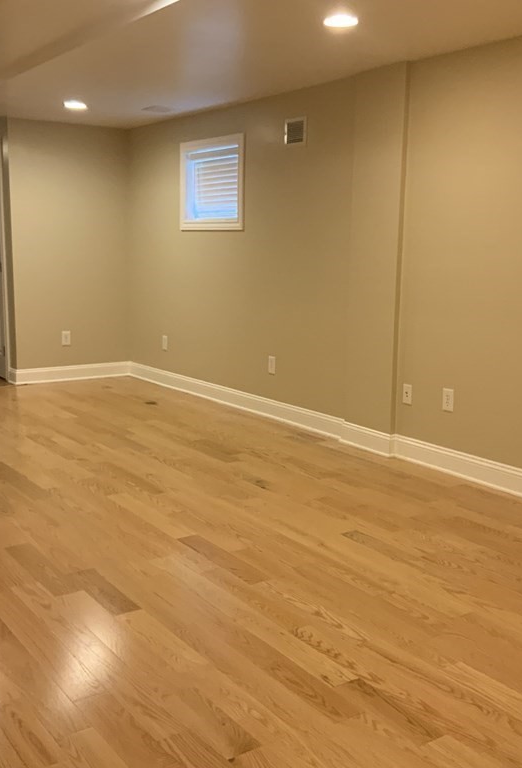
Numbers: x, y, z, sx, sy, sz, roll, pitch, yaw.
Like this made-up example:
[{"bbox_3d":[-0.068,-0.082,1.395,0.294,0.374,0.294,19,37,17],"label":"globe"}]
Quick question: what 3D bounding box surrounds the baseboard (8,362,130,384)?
[{"bbox_3d":[-1.685,-0.100,7.792,1.110,0.135,0.030,-5,11,-34],"label":"baseboard"}]

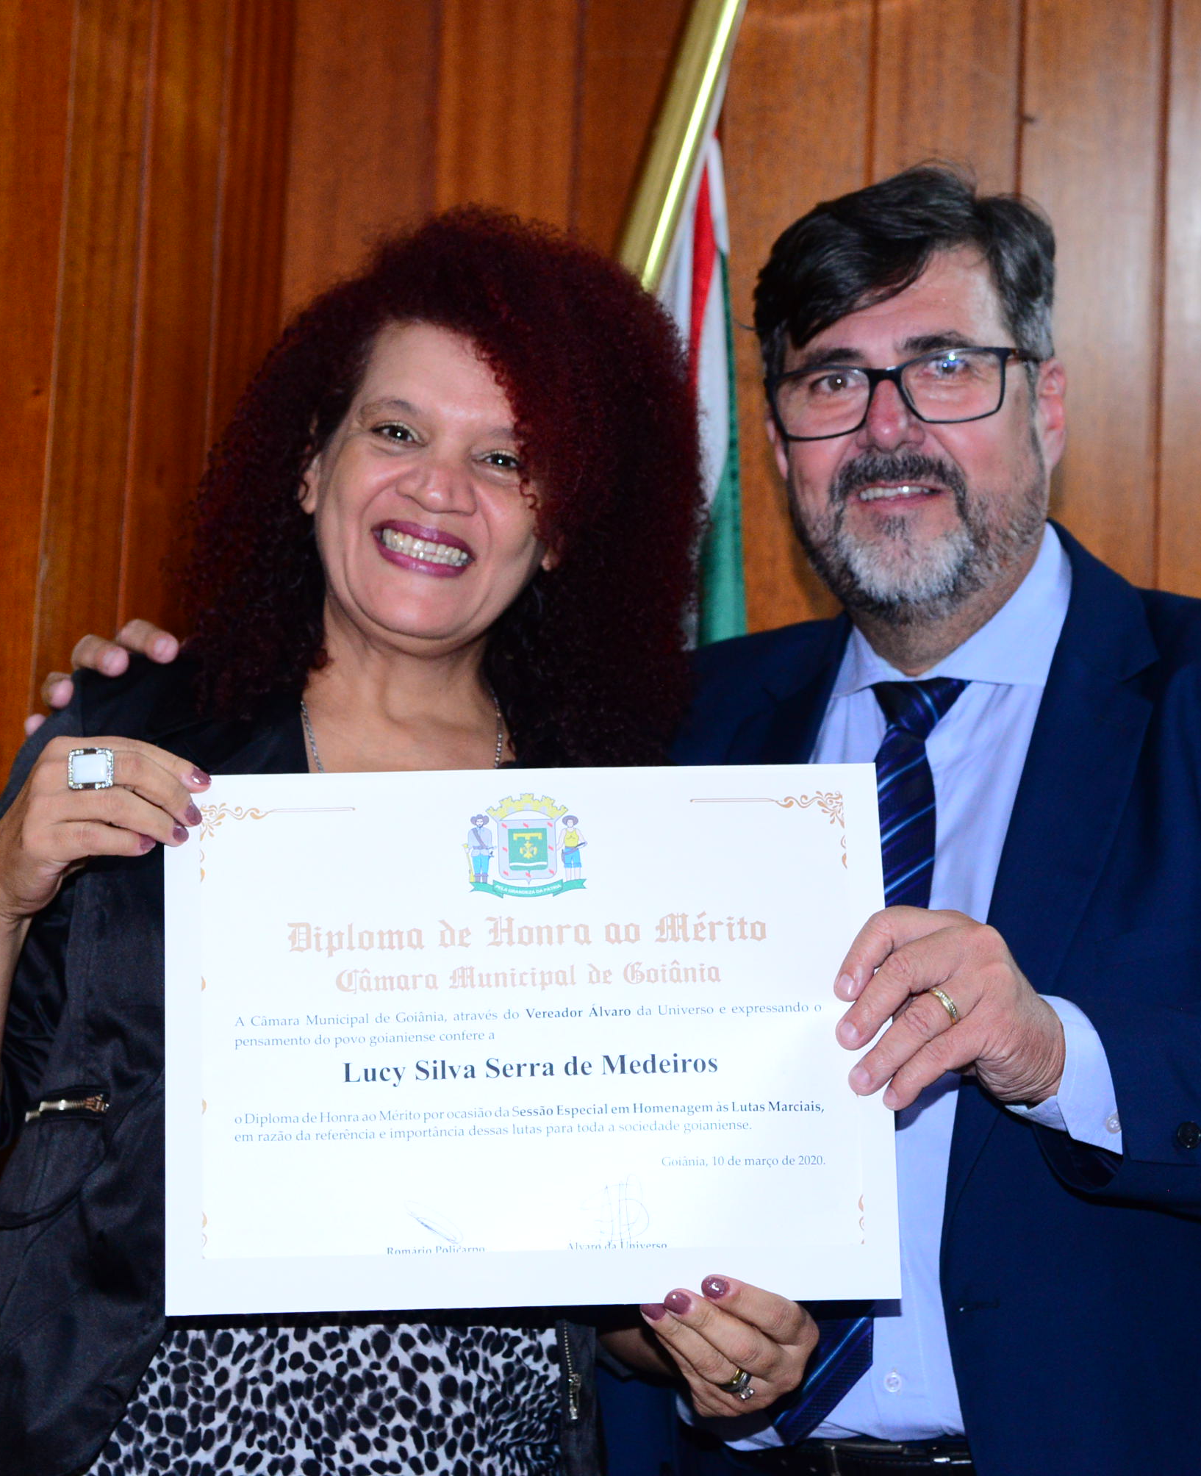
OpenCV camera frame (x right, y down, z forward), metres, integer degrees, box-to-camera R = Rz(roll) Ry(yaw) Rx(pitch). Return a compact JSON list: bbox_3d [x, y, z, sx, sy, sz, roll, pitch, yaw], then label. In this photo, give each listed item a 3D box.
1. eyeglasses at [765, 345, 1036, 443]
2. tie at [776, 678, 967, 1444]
[{"bbox_3d":[0.179,-0.193,2.648,0.140,0.045,0.140,-6,0,15],"label":"eyeglasses"},{"bbox_3d":[0.141,0.178,2.560,0.090,0.435,0.070,6,-14,14],"label":"tie"}]

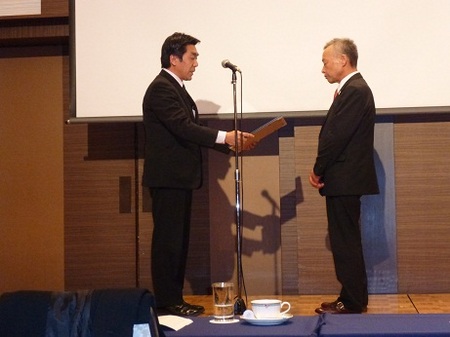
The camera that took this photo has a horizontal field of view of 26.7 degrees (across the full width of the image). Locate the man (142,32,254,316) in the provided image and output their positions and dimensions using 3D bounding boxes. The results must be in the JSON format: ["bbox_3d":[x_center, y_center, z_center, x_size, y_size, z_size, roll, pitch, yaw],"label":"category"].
[{"bbox_3d":[-0.155,0.035,5.780,0.670,1.735,0.510,-1,-2,11],"label":"man"}]

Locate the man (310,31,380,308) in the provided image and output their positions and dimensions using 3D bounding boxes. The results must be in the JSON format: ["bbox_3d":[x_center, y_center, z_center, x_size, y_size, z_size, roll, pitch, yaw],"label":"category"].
[{"bbox_3d":[0.725,0.045,5.800,0.430,1.690,0.500,-1,-2,1],"label":"man"}]

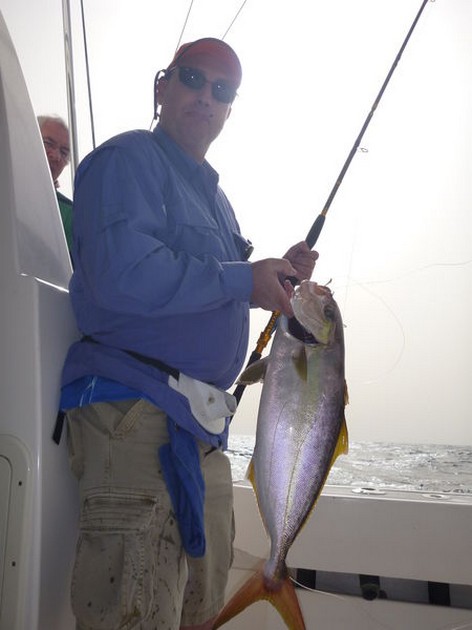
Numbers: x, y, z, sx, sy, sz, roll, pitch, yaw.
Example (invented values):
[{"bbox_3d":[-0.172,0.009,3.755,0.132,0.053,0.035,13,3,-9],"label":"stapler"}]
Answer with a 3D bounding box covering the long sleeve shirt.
[{"bbox_3d":[-0.165,-0.079,1.160,0.430,0.730,0.520,-6,-15,29],"label":"long sleeve shirt"}]

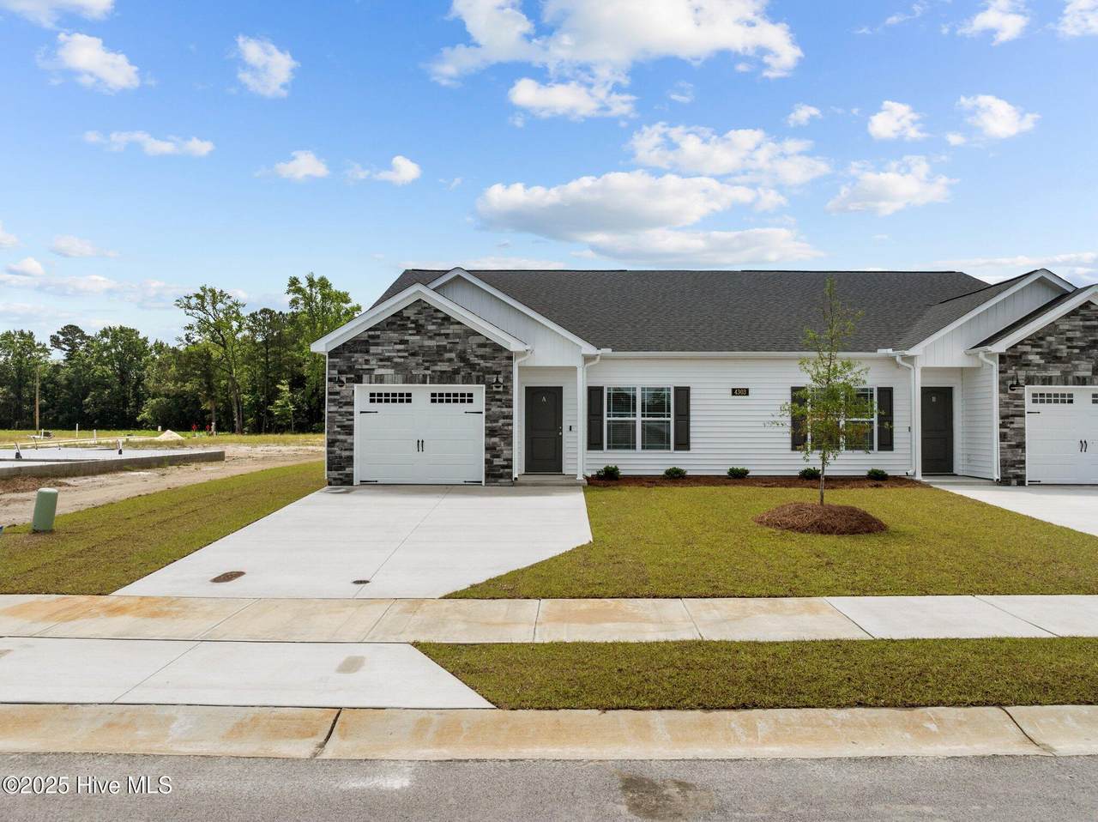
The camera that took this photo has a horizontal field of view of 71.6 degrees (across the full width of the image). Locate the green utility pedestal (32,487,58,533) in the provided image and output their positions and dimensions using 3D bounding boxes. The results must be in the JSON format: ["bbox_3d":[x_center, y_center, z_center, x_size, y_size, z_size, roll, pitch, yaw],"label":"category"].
[{"bbox_3d":[-7.664,1.516,11.580,0.270,0.640,0.270,6,-5,0],"label":"green utility pedestal"}]

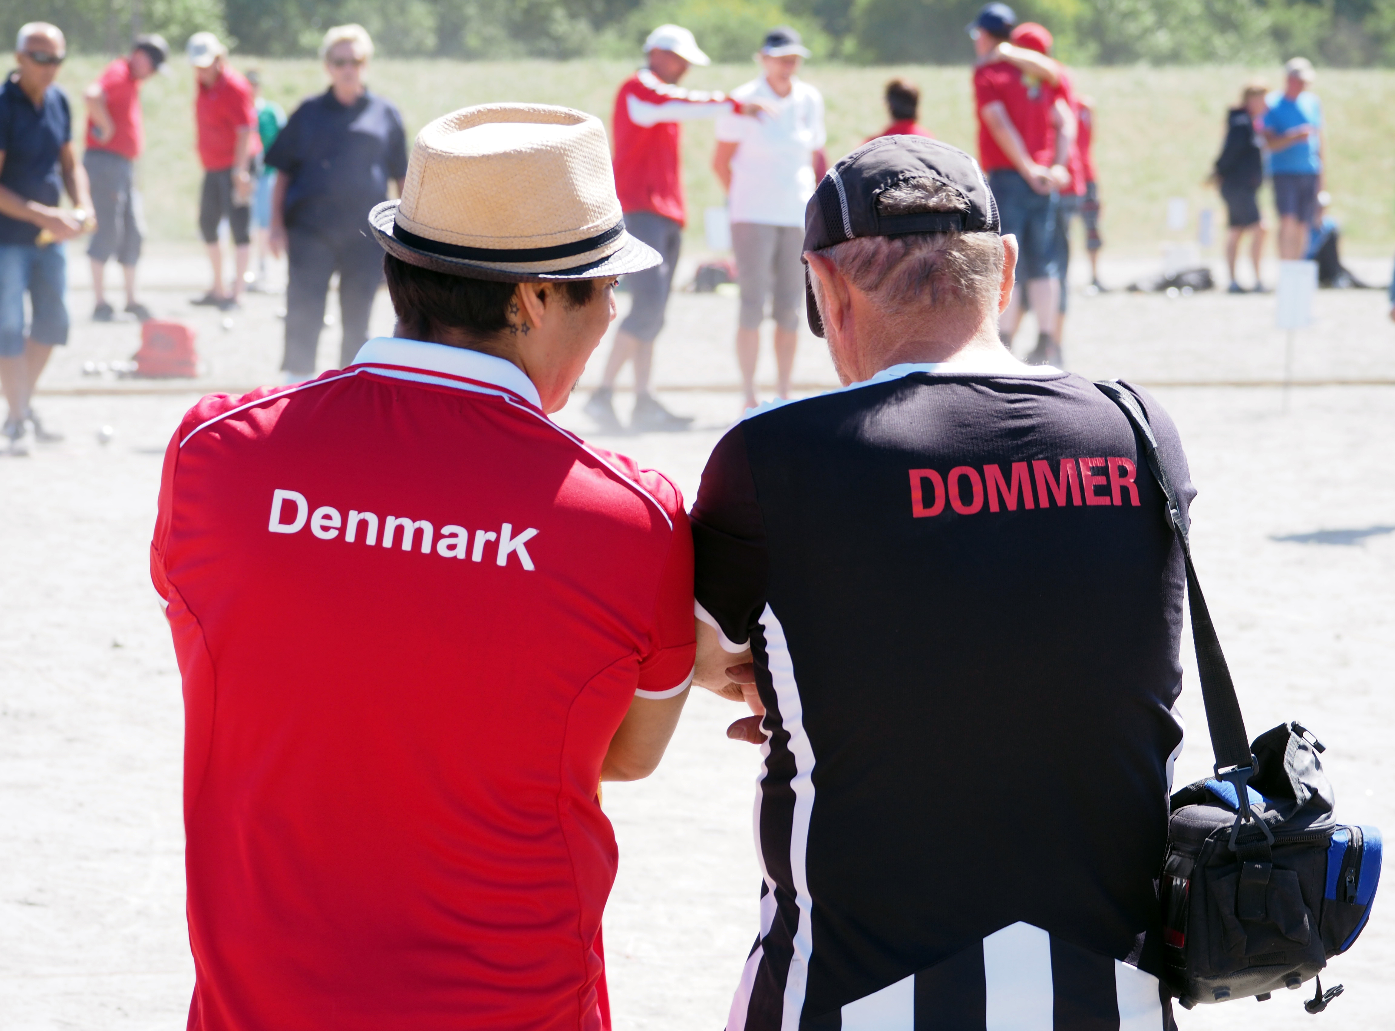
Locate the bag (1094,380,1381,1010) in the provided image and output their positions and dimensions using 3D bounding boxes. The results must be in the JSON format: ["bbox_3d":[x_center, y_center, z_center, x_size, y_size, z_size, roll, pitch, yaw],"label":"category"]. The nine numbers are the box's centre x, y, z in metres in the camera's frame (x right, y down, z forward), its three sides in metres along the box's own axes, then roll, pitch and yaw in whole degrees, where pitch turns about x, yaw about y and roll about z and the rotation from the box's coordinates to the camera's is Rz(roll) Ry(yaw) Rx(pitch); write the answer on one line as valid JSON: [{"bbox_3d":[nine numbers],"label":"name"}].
[{"bbox_3d":[0.502,0.162,5.520,0.203,0.585,0.270,-7,4,0],"label":"bag"}]

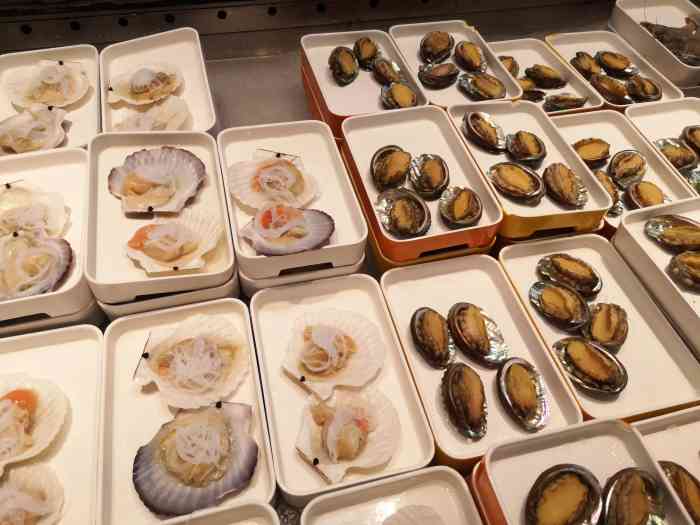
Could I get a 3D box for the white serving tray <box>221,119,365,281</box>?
[{"bbox_3d":[-0.072,-0.082,0.651,0.142,0.038,0.218,-8,51,-13],"label":"white serving tray"}]

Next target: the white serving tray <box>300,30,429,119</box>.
[{"bbox_3d":[0.017,-0.276,0.829,0.142,0.038,0.218,-10,51,-13],"label":"white serving tray"}]

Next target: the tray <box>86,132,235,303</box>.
[{"bbox_3d":[-0.213,-0.059,0.613,0.142,0.038,0.218,-6,54,-16],"label":"tray"}]

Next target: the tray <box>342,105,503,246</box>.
[{"bbox_3d":[0.082,-0.107,0.681,0.142,0.038,0.218,-11,53,-9],"label":"tray"}]

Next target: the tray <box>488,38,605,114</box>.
[{"bbox_3d":[0.303,-0.298,0.909,0.142,0.038,0.218,-10,50,-14],"label":"tray"}]

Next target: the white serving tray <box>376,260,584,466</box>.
[{"bbox_3d":[0.124,0.095,0.569,0.142,0.038,0.218,-10,50,-10],"label":"white serving tray"}]

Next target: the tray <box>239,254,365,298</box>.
[{"bbox_3d":[-0.075,-0.059,0.678,0.142,0.038,0.218,-8,51,-13],"label":"tray"}]

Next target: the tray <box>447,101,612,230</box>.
[{"bbox_3d":[0.226,-0.131,0.723,0.142,0.038,0.218,-7,52,-12],"label":"tray"}]

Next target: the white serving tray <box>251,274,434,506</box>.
[{"bbox_3d":[-0.016,0.116,0.549,0.142,0.038,0.218,-8,52,-12],"label":"white serving tray"}]

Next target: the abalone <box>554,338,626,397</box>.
[{"bbox_3d":[0.241,0.104,0.546,0.074,0.023,0.049,24,52,15],"label":"abalone"}]

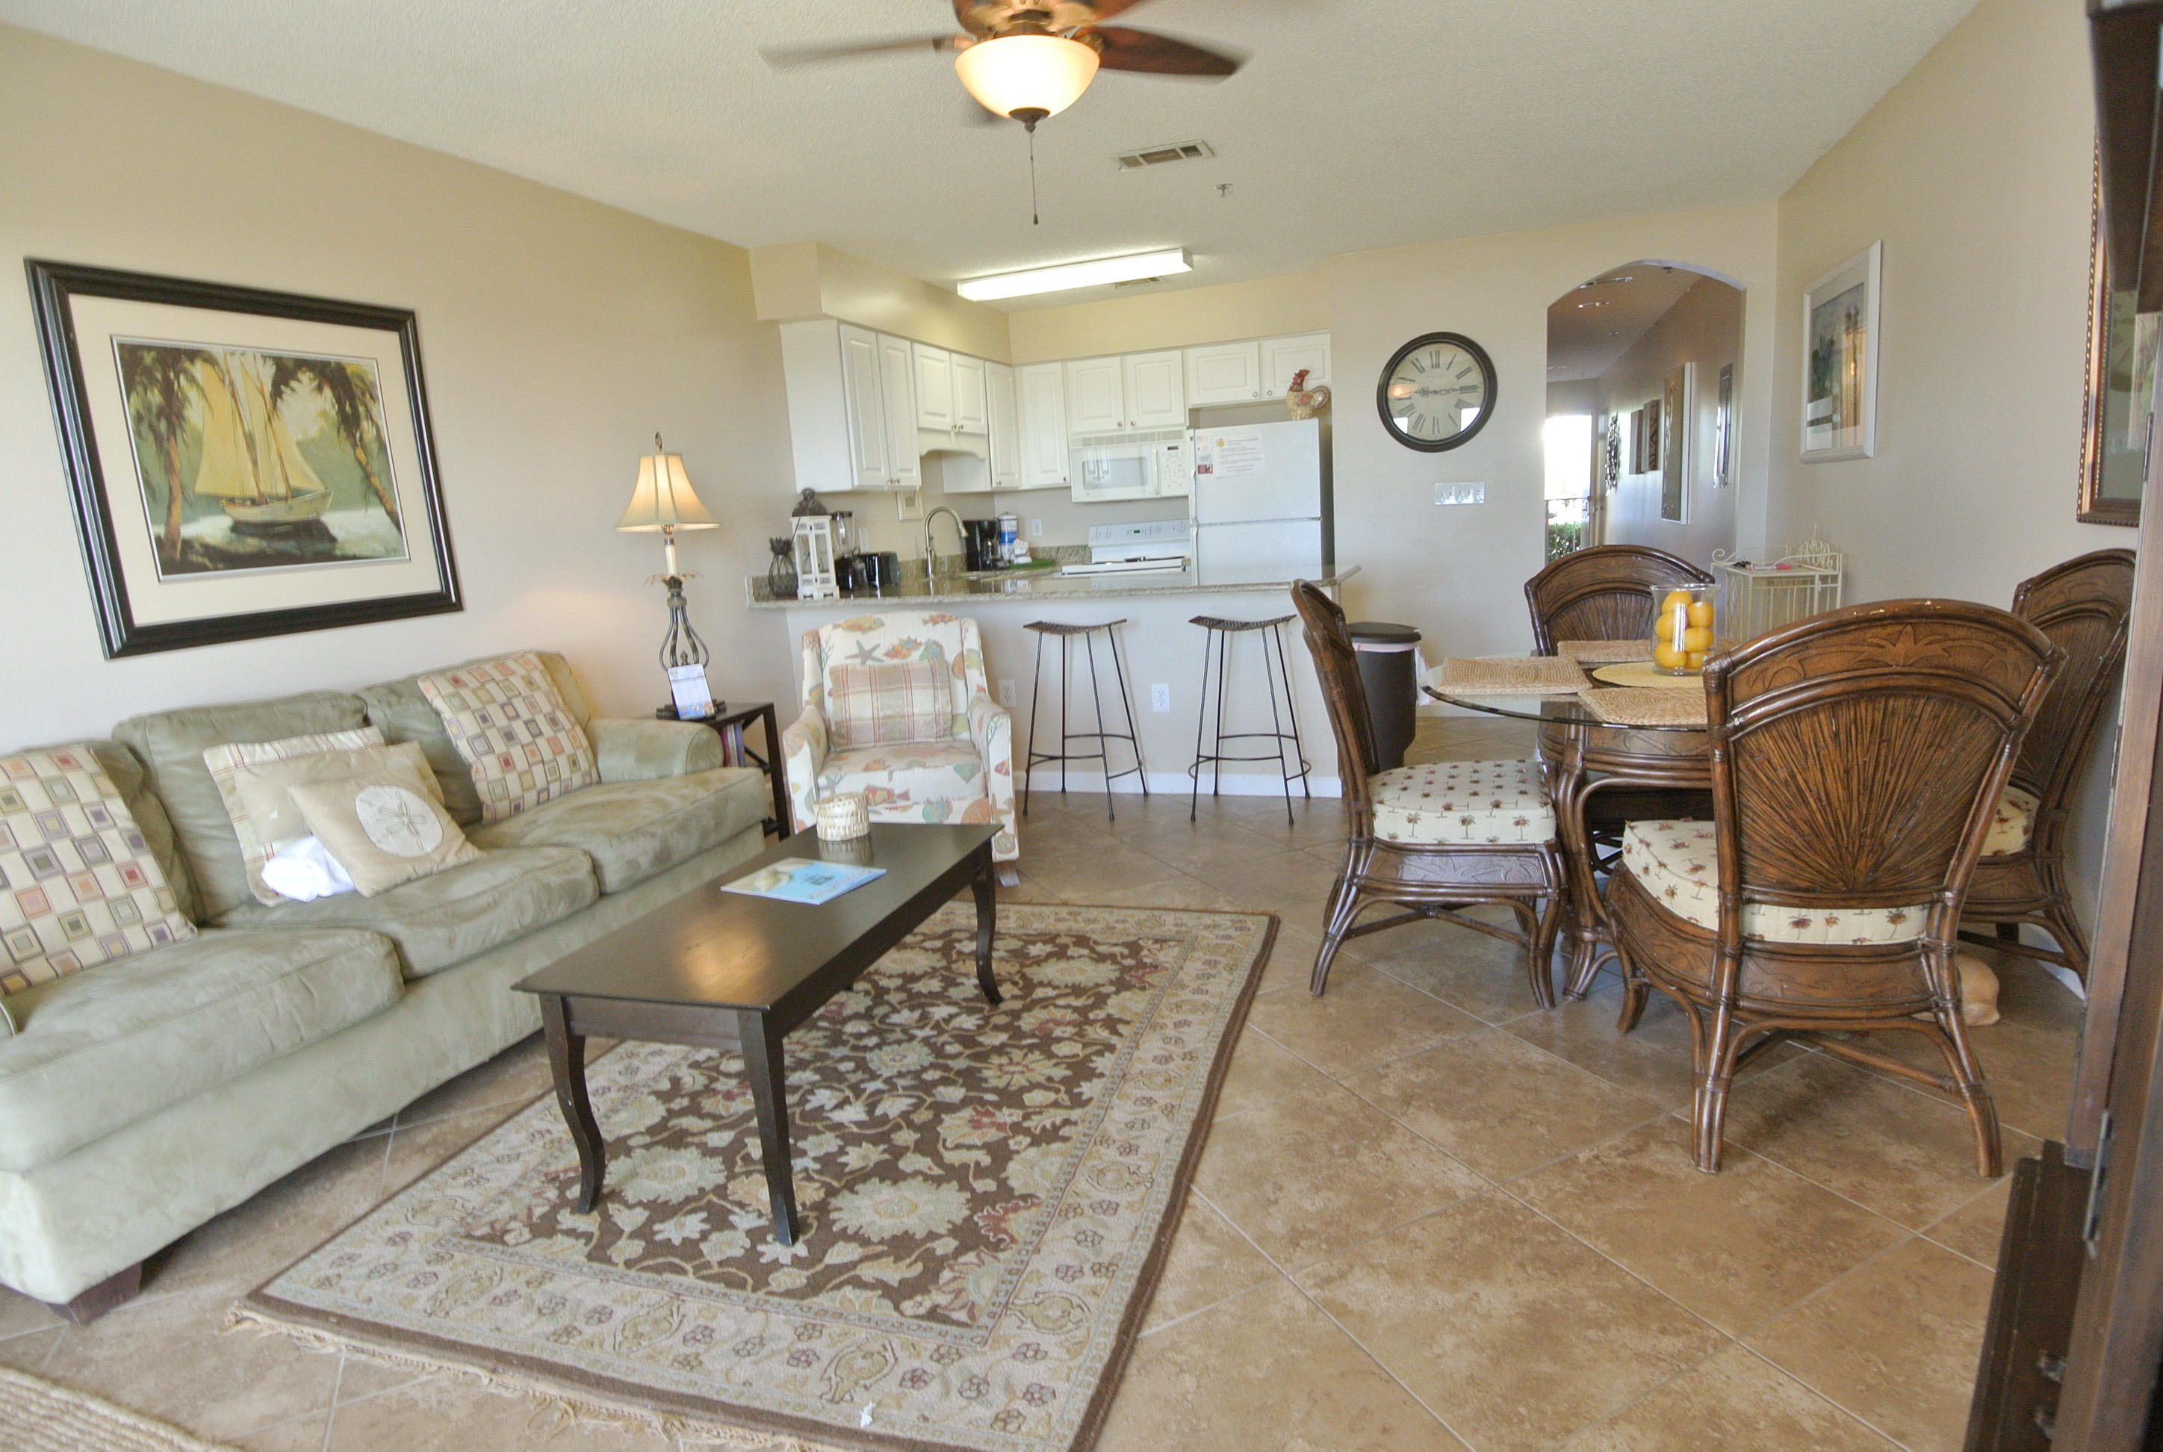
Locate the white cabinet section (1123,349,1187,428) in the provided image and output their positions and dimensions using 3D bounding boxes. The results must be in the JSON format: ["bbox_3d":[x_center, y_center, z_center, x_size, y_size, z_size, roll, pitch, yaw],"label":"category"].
[{"bbox_3d":[0.494,-2.046,6.630,0.392,0.440,0.320,1,12,20],"label":"white cabinet section"}]

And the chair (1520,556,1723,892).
[{"bbox_3d":[1.592,0.015,3.164,0.496,1.016,0.593,1,12,25],"label":"chair"}]

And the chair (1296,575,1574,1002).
[{"bbox_3d":[0.873,0.131,2.770,0.610,1.015,0.530,0,12,18],"label":"chair"}]

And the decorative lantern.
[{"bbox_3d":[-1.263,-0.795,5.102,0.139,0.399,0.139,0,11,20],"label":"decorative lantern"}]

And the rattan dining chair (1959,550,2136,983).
[{"bbox_3d":[1.959,0.114,2.494,0.610,1.015,0.530,0,12,19],"label":"rattan dining chair"}]

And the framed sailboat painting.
[{"bbox_3d":[-2.257,-0.732,3.042,0.042,0.932,1.010,0,11,20],"label":"framed sailboat painting"}]

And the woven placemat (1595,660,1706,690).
[{"bbox_3d":[1.446,-0.126,2.583,0.410,0.010,0.410,0,12,20],"label":"woven placemat"}]

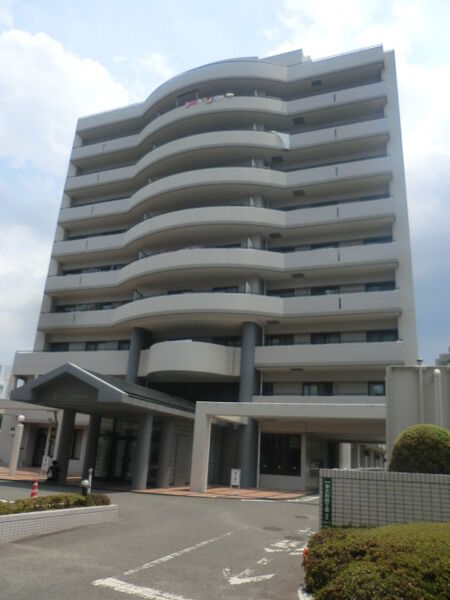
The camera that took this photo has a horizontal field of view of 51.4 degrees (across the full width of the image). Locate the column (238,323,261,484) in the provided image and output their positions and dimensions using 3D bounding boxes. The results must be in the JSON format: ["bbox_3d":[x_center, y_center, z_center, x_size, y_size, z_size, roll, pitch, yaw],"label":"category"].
[{"bbox_3d":[1.268,6.014,27.780,0.800,9.500,0.800,-4,-20,20],"label":"column"}]

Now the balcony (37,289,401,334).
[{"bbox_3d":[-2.104,0.842,31.803,26.437,1.477,3.432,-4,-20,20],"label":"balcony"}]

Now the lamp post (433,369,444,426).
[{"bbox_3d":[6.832,4.508,14.563,0.260,4.729,0.260,-4,-20,20],"label":"lamp post"}]

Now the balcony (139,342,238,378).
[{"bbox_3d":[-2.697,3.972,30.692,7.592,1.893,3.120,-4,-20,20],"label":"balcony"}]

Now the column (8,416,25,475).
[{"bbox_3d":[-10.807,7.591,24.350,0.400,2.930,0.400,-4,-20,20],"label":"column"}]

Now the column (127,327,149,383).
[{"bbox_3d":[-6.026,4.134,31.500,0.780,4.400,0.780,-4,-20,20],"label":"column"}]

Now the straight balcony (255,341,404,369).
[{"bbox_3d":[6.275,3.554,28.666,8.913,1.383,1.612,-4,-20,20],"label":"straight balcony"}]

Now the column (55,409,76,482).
[{"bbox_3d":[-7.566,6.881,22.156,0.580,3.200,0.580,-4,-20,20],"label":"column"}]

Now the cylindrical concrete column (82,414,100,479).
[{"bbox_3d":[-7.087,7.701,24.457,0.580,3.210,0.580,3,-19,1],"label":"cylindrical concrete column"}]

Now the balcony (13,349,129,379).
[{"bbox_3d":[-11.171,4.913,34.898,10.036,1.820,1.664,-4,-20,20],"label":"balcony"}]

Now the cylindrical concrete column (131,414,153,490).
[{"bbox_3d":[-3.591,6.587,20.470,0.620,3.100,0.620,3,-19,1],"label":"cylindrical concrete column"}]

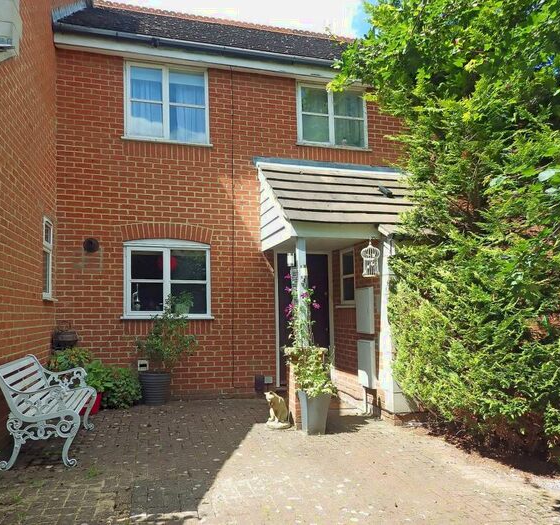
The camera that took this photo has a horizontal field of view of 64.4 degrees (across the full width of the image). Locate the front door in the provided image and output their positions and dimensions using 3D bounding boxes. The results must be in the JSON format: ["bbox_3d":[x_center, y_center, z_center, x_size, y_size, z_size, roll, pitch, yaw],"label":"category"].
[{"bbox_3d":[0.350,0.812,6.650,0.840,1.970,0.100,1,-5,-15],"label":"front door"}]

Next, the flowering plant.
[{"bbox_3d":[0.305,0.761,4.850,0.550,1.330,0.500,1,-5,-15],"label":"flowering plant"}]

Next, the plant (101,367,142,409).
[{"bbox_3d":[-1.962,1.543,5.550,0.500,0.480,0.450,1,-5,-15],"label":"plant"}]

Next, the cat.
[{"bbox_3d":[-0.040,1.612,5.000,0.240,0.340,0.160,3,-6,-35],"label":"cat"}]

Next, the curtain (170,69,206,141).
[{"bbox_3d":[-1.373,-2.315,6.620,0.550,1.060,0.100,1,-5,-15],"label":"curtain"}]

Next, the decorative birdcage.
[{"bbox_3d":[1.034,-0.041,5.100,0.220,0.430,0.220,1,-5,-15],"label":"decorative birdcage"}]

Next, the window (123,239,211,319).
[{"bbox_3d":[-1.552,0.220,6.160,1.180,1.110,0.100,1,-5,-15],"label":"window"}]

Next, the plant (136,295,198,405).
[{"bbox_3d":[-1.431,1.061,5.680,0.740,1.350,0.600,1,-5,-15],"label":"plant"}]

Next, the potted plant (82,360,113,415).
[{"bbox_3d":[-2.260,1.511,5.420,0.400,0.620,0.400,1,-5,-15],"label":"potted plant"}]

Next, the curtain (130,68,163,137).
[{"bbox_3d":[-1.930,-2.347,6.500,0.480,1.030,0.100,1,-5,-15],"label":"curtain"}]

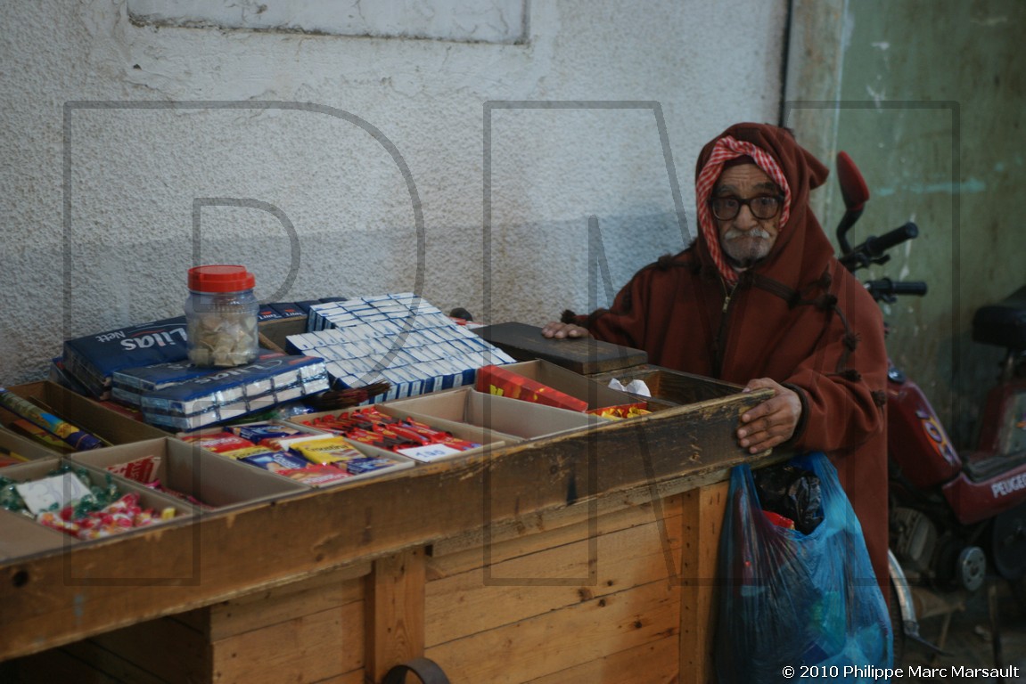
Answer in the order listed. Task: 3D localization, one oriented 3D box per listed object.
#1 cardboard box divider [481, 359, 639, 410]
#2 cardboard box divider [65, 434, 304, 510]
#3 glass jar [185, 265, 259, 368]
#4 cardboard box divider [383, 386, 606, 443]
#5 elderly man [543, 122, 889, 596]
[{"bbox_3d":[0.076,0.112,3.465,0.152,0.080,0.304,-11,17,-39],"label":"cardboard box divider"},{"bbox_3d":[-0.493,0.232,3.018,0.174,0.075,0.381,-11,17,-39],"label":"cardboard box divider"},{"bbox_3d":[-0.489,-0.043,3.350,0.124,0.156,0.124,0,13,0],"label":"glass jar"},{"bbox_3d":[-0.026,0.157,3.346,0.183,0.075,0.322,-11,17,-39],"label":"cardboard box divider"},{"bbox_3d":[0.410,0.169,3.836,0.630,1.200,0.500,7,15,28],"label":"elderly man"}]

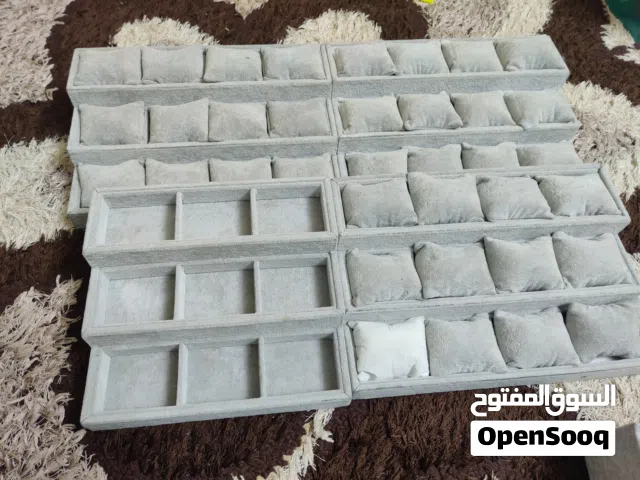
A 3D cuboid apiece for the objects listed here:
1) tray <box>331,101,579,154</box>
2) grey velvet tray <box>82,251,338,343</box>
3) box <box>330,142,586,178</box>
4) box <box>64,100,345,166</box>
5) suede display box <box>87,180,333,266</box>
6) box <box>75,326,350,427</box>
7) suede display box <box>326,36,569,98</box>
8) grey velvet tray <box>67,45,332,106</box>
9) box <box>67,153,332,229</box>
[{"bbox_3d":[0.211,-0.192,0.789,0.380,0.038,0.087,-4,57,-6],"label":"tray"},{"bbox_3d":[-0.121,0.067,0.596,0.289,0.033,0.087,-4,58,-6],"label":"grey velvet tray"},{"bbox_3d":[0.220,-0.102,0.770,0.380,0.038,0.087,-4,57,-6],"label":"box"},{"bbox_3d":[-0.167,-0.166,0.749,0.380,0.038,0.087,-4,57,-8],"label":"box"},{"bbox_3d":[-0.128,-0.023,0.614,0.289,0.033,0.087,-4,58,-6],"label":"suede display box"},{"bbox_3d":[-0.113,0.158,0.577,0.289,0.033,0.087,-4,58,-6],"label":"box"},{"bbox_3d":[0.203,-0.282,0.808,0.380,0.038,0.087,-4,57,-6],"label":"suede display box"},{"bbox_3d":[-0.176,-0.257,0.767,0.380,0.038,0.087,-4,57,-8],"label":"grey velvet tray"},{"bbox_3d":[-0.158,-0.076,0.730,0.380,0.038,0.087,-4,57,-8],"label":"box"}]

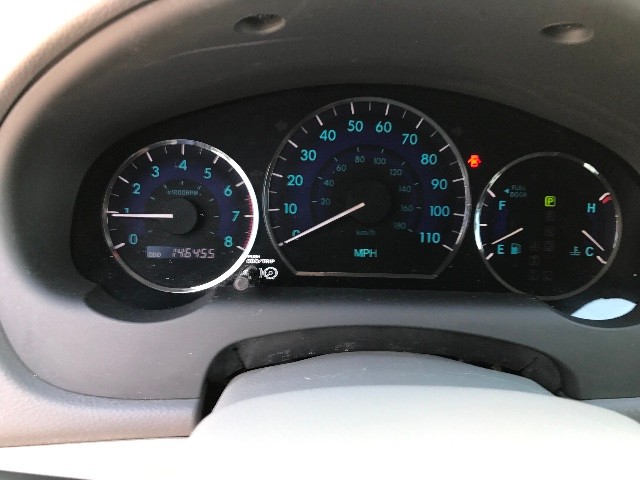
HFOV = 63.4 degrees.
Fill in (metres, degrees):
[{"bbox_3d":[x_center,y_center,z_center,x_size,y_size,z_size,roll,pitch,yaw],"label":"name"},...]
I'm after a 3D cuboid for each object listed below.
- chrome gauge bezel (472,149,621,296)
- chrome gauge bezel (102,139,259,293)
[{"bbox_3d":[0.157,-0.010,0.359,0.102,0.102,0.018,1,-1,-3],"label":"chrome gauge bezel"},{"bbox_3d":[-0.092,-0.016,0.347,0.102,0.102,0.018,1,-1,-3],"label":"chrome gauge bezel"}]

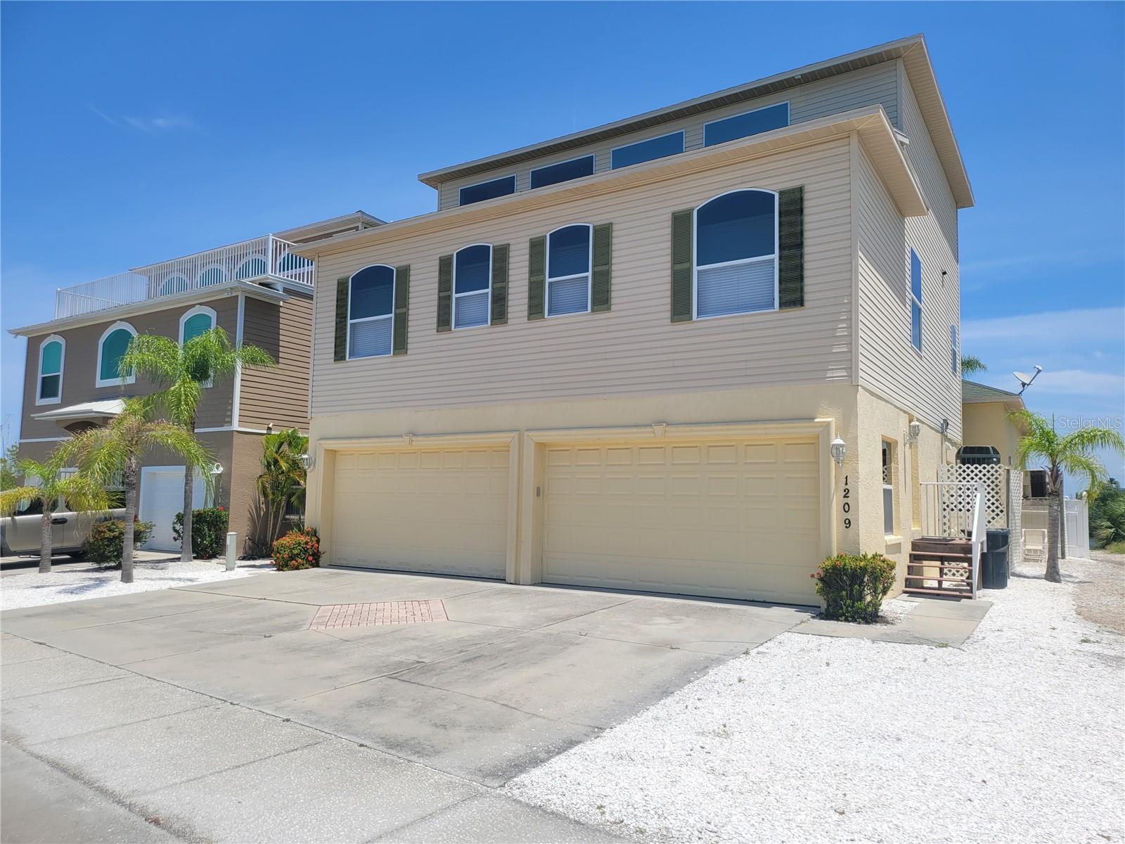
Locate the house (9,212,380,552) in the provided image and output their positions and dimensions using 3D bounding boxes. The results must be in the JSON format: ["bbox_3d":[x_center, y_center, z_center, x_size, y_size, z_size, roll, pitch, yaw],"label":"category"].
[{"bbox_3d":[-8.794,-0.873,27.240,11.900,9.200,12.000,-3,-6,34],"label":"house"}]

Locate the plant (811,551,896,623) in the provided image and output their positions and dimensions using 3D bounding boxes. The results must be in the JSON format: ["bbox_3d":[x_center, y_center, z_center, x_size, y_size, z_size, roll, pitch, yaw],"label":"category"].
[{"bbox_3d":[3.776,2.114,10.950,1.080,0.868,0.950,-3,-6,35],"label":"plant"}]

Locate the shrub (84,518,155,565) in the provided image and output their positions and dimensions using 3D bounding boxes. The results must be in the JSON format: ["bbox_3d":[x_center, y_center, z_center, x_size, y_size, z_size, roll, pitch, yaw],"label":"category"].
[{"bbox_3d":[-9.479,2.535,18.100,1.500,0.947,1.350,-3,-6,35],"label":"shrub"}]

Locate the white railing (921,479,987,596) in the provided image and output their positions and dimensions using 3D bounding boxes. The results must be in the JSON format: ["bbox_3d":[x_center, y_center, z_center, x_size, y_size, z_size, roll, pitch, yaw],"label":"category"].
[{"bbox_3d":[6.560,1.910,14.509,1.300,1.920,2.300,-2,-6,31],"label":"white railing"}]

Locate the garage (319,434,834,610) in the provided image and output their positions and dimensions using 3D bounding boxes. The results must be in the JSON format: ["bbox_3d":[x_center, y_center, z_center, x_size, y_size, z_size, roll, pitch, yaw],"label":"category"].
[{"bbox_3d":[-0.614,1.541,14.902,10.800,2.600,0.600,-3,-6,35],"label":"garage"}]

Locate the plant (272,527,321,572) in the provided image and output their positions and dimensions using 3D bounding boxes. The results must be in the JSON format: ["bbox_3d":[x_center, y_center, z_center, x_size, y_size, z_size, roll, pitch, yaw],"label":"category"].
[{"bbox_3d":[-5.358,2.531,17.000,0.970,0.835,0.920,-3,-6,35],"label":"plant"}]

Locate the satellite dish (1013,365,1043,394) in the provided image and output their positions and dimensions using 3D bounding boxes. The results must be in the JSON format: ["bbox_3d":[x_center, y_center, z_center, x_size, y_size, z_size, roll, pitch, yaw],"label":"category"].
[{"bbox_3d":[14.320,-1.298,26.000,0.800,0.860,0.650,-2,-6,32],"label":"satellite dish"}]

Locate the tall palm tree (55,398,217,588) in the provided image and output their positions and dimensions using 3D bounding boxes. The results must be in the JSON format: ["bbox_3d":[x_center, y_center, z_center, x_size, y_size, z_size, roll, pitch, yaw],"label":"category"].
[{"bbox_3d":[-7.358,1.174,14.600,2.650,3.182,2.600,-3,-6,35],"label":"tall palm tree"}]

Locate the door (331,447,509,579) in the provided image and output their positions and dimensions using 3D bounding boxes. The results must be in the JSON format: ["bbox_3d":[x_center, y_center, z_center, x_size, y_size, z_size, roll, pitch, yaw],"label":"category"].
[{"bbox_3d":[-2.856,1.719,16.487,4.880,2.420,0.200,-3,-6,35],"label":"door"}]

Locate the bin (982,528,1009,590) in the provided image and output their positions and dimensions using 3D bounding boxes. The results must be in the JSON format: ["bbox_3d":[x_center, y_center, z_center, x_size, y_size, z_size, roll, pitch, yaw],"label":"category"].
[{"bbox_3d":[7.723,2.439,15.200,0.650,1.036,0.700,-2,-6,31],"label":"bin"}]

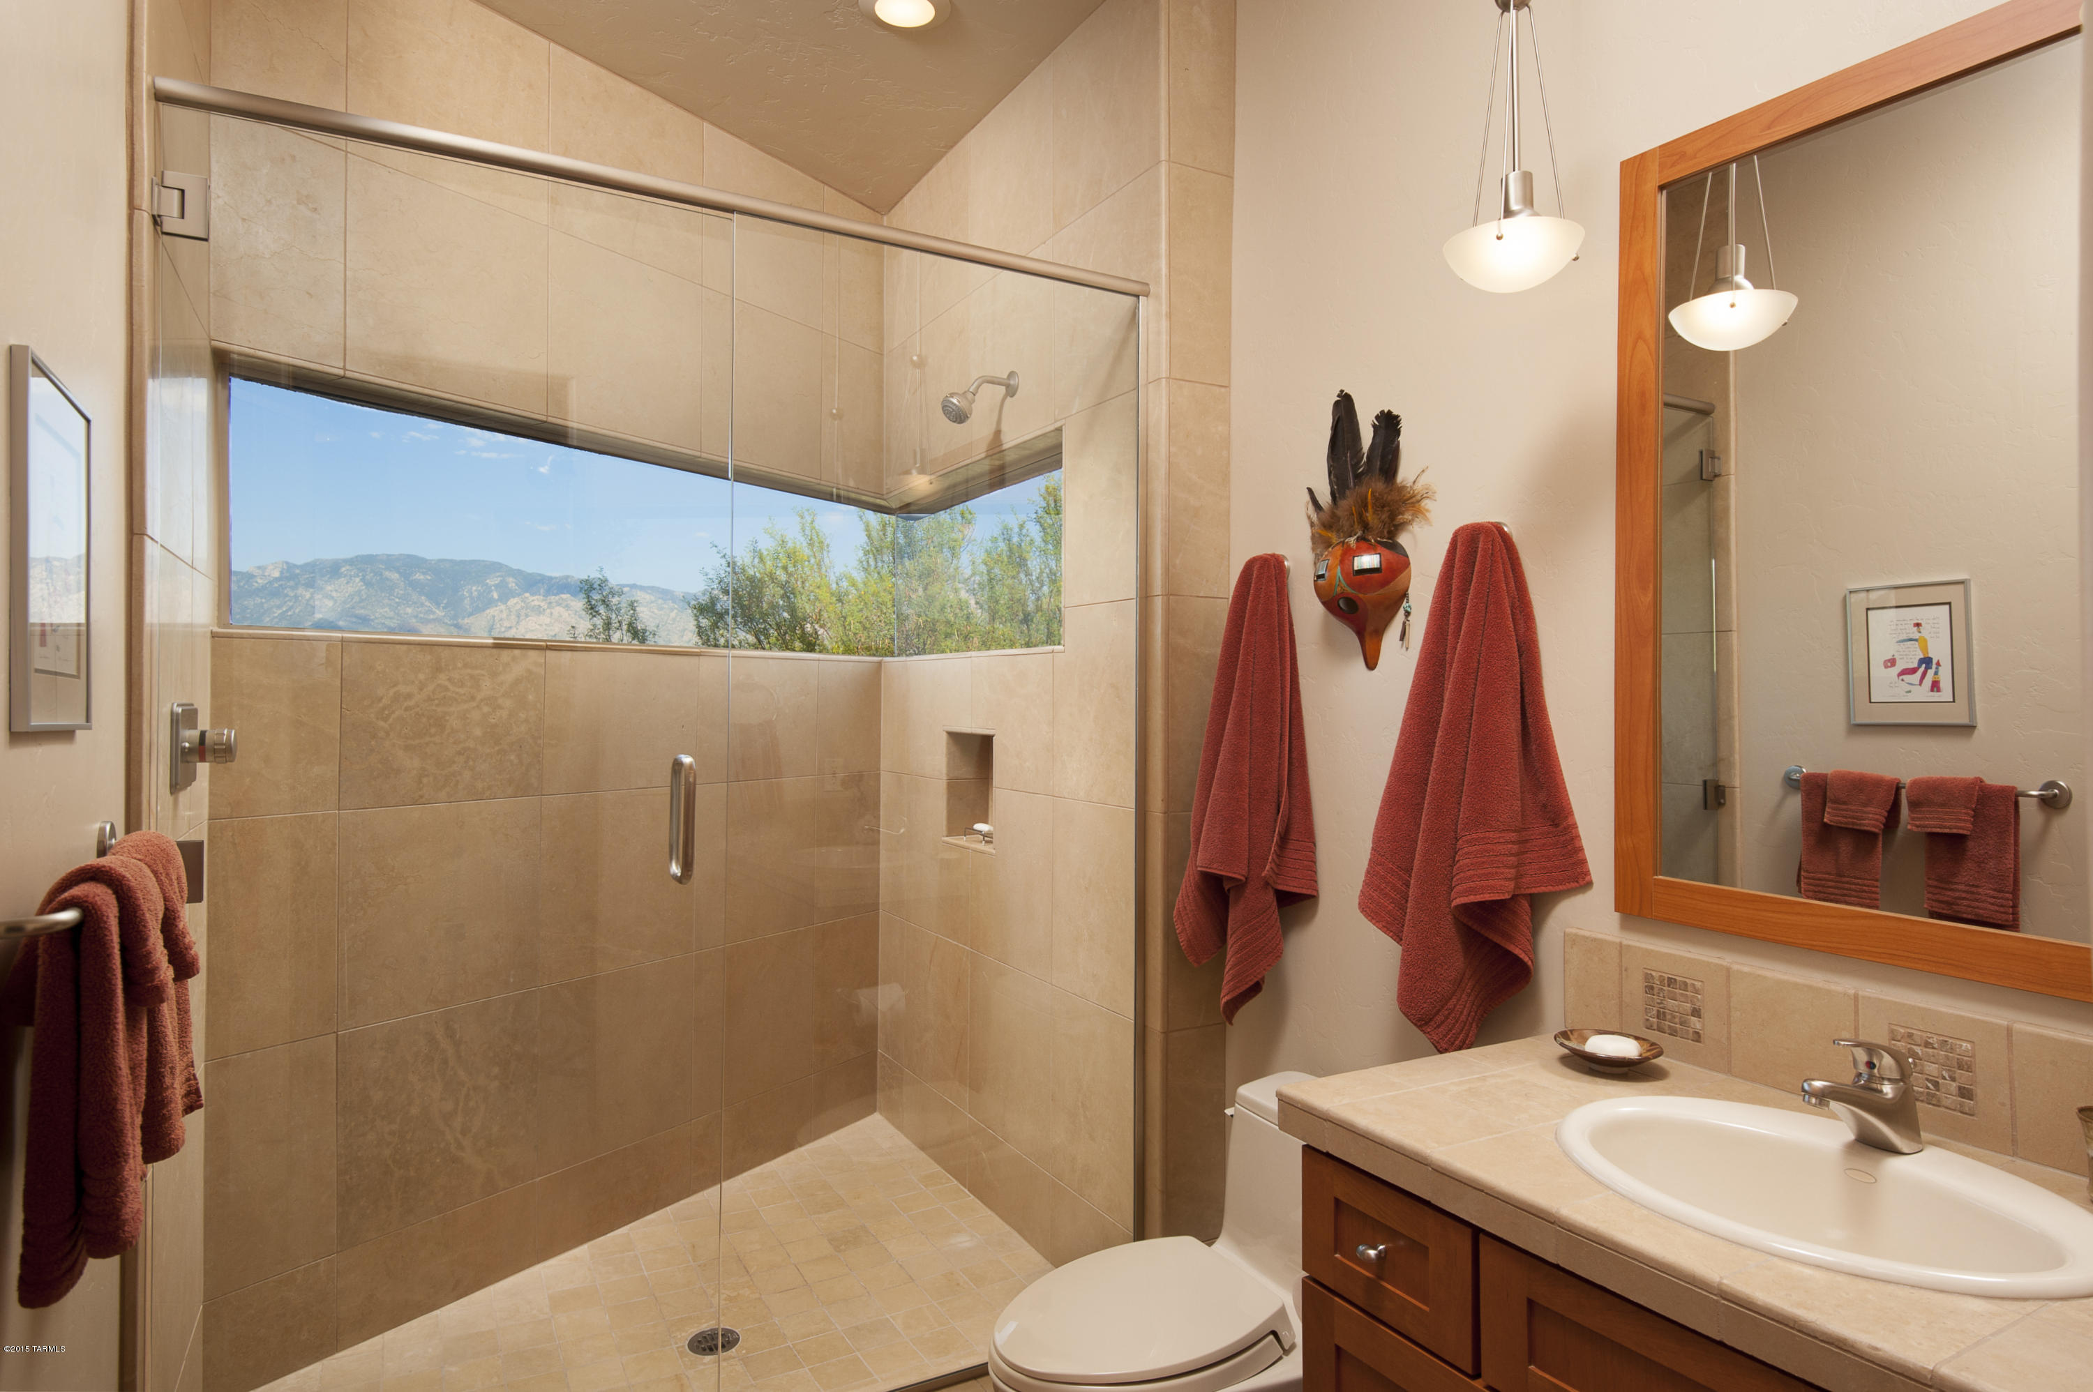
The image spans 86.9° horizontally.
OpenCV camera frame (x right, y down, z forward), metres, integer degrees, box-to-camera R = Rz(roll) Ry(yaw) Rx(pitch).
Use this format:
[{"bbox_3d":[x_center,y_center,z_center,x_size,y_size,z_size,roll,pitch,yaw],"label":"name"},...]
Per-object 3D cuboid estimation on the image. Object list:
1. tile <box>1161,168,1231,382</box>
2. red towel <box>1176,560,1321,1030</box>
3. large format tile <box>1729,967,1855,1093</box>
[{"bbox_3d":[0.320,-0.894,2.361,0.180,0.457,0.012,0,0,-28],"label":"tile"},{"bbox_3d":[0.405,0.185,2.204,0.160,0.915,0.270,0,0,-30],"label":"red towel"},{"bbox_3d":[0.968,0.440,1.435,0.012,0.149,0.152,0,0,-30],"label":"large format tile"}]

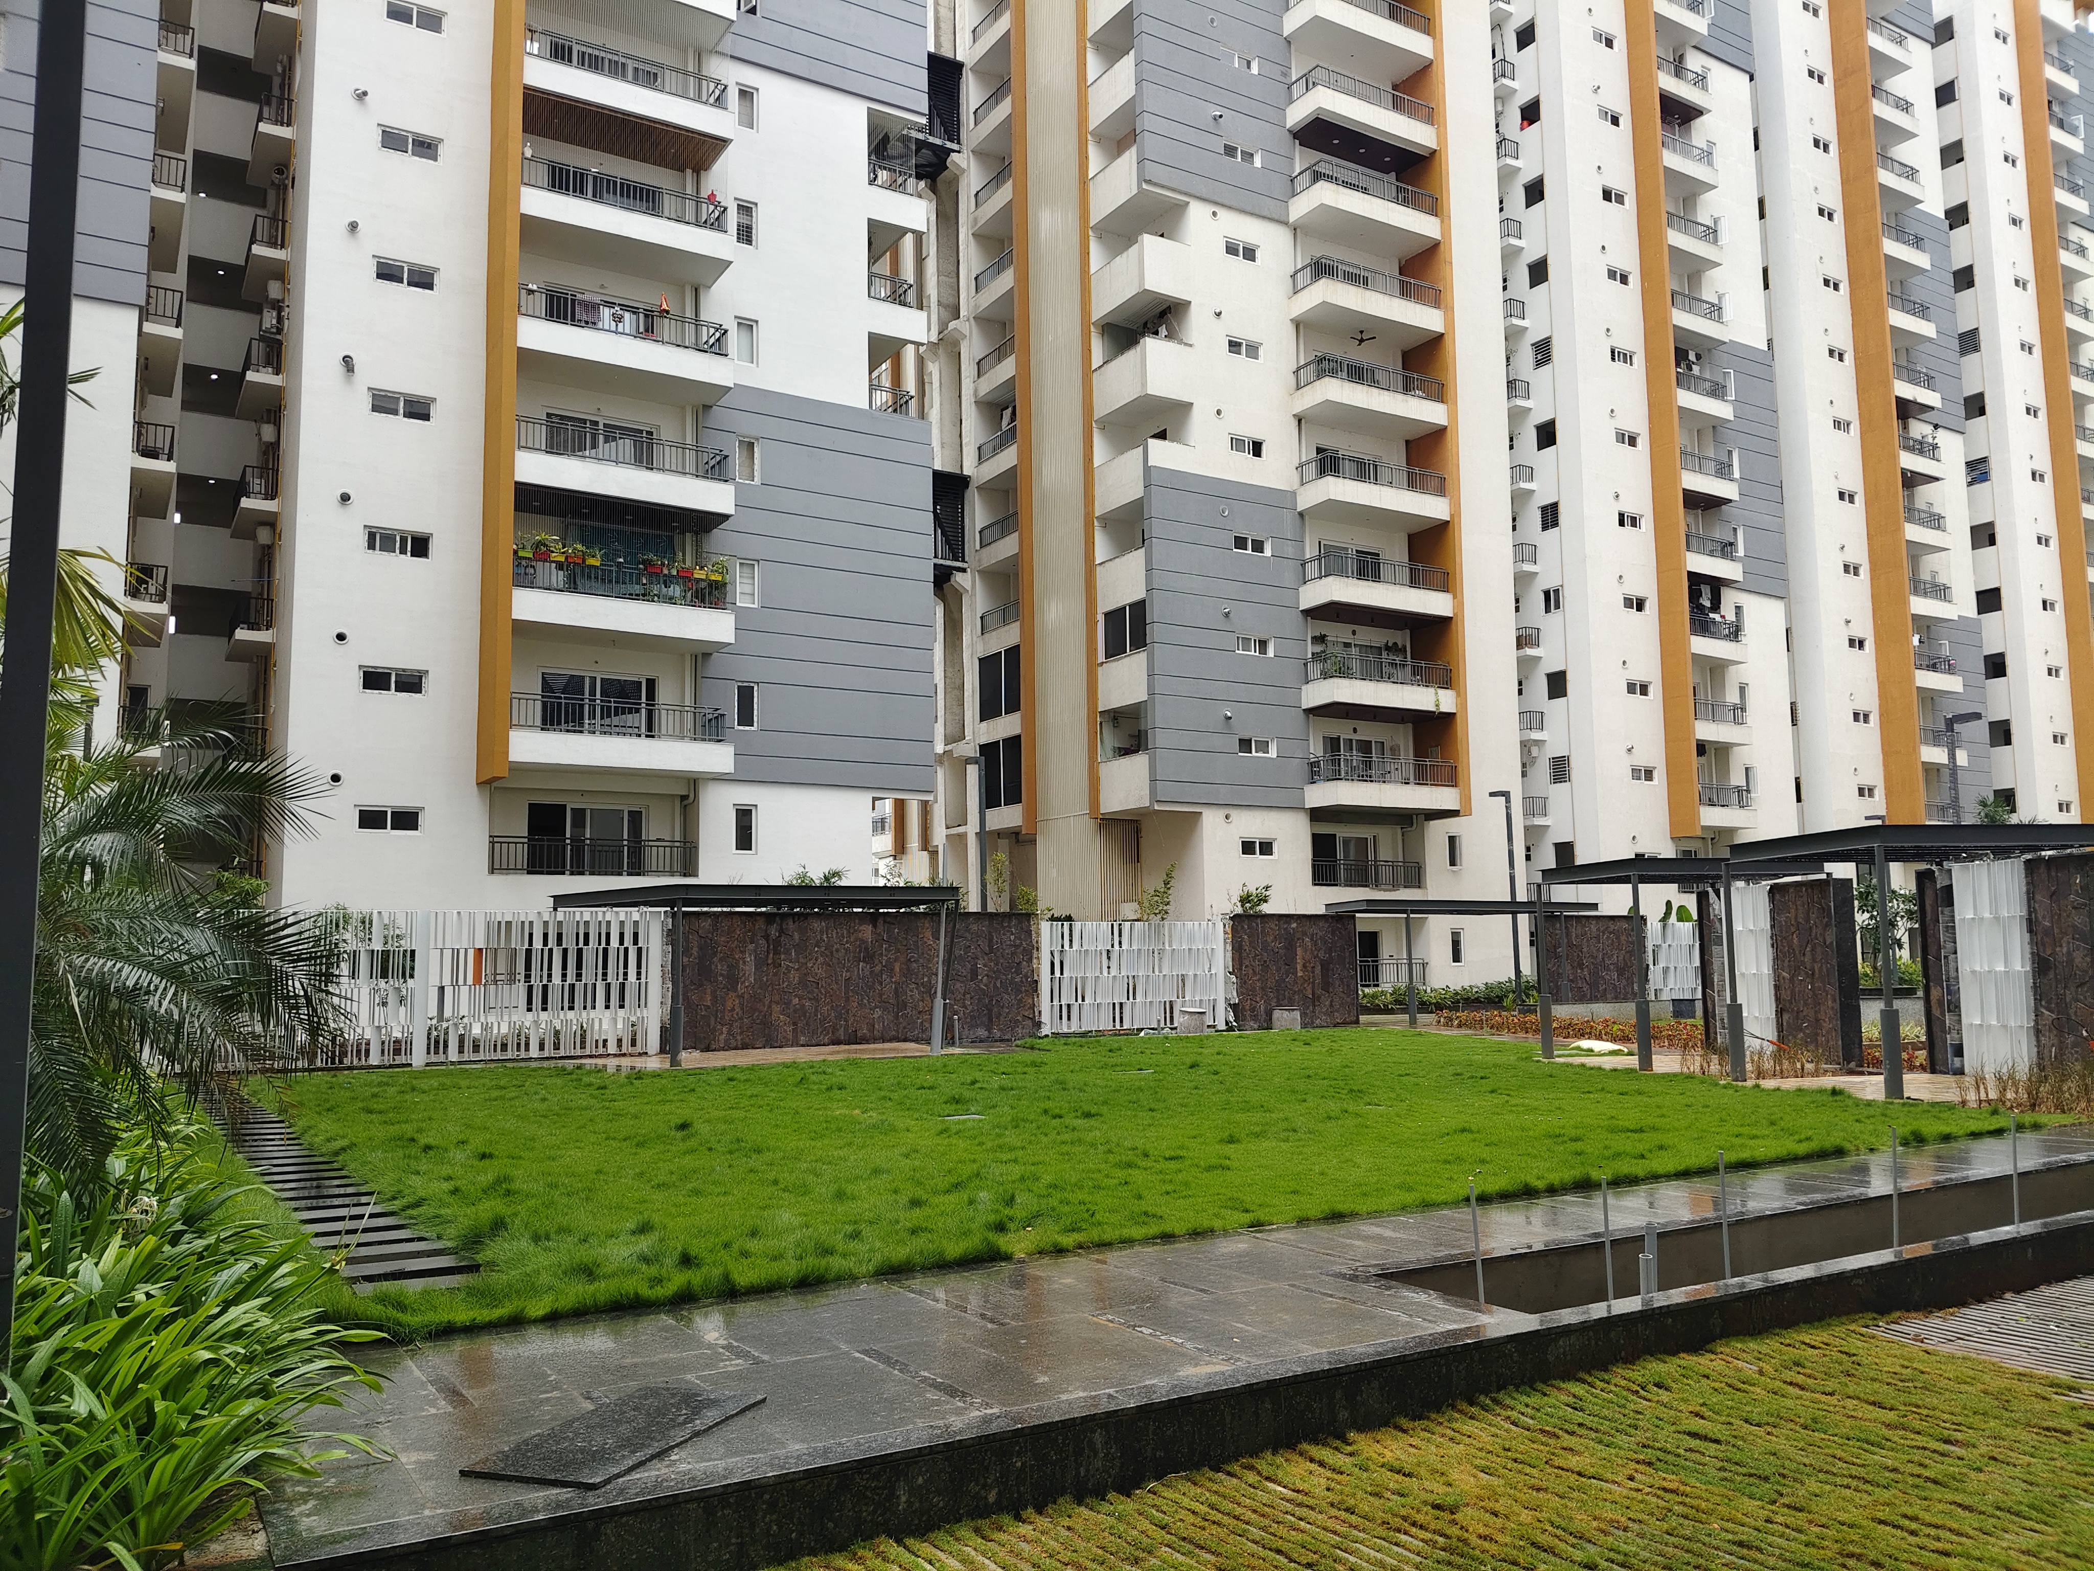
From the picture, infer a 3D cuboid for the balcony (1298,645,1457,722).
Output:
[{"bbox_3d":[10.018,-2.893,47.218,4.880,1.390,1.600,3,-7,-31],"label":"balcony"}]

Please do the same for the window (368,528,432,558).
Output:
[{"bbox_3d":[-13.907,-5.214,33.736,1.350,0.570,0.130,3,-7,-31],"label":"window"}]

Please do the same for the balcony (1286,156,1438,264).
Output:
[{"bbox_3d":[9.825,-17.810,48.871,4.880,1.390,1.600,3,-7,-31],"label":"balcony"}]

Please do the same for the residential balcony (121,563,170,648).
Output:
[{"bbox_3d":[-19.751,-3.864,34.388,0.820,1.000,4.100,3,-7,-31],"label":"residential balcony"}]

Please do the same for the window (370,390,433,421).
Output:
[{"bbox_3d":[-13.945,-8.195,34.066,1.350,0.570,0.130,3,-7,-31],"label":"window"}]

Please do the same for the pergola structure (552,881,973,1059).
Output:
[{"bbox_3d":[-4.587,3.002,25.093,4.600,2.570,4.700,4,-8,-34],"label":"pergola structure"}]

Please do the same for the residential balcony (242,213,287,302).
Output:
[{"bbox_3d":[-18.732,-12.564,37.758,0.770,0.970,2.800,3,-7,-31],"label":"residential balcony"}]

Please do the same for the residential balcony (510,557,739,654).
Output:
[{"bbox_3d":[-9.677,-4.001,35.319,4.900,1.480,1.720,3,-8,-31],"label":"residential balcony"}]

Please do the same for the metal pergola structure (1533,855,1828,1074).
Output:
[{"bbox_3d":[8.237,2.308,20.471,2.550,2.570,2.500,0,-6,-10],"label":"metal pergola structure"}]

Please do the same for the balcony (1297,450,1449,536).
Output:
[{"bbox_3d":[9.987,-8.997,48.560,4.984,1.485,1.757,3,-7,-32],"label":"balcony"}]

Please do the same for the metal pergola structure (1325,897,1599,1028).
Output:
[{"bbox_3d":[9.016,3.853,34.322,6.100,2.570,1.800,2,-7,-25],"label":"metal pergola structure"}]

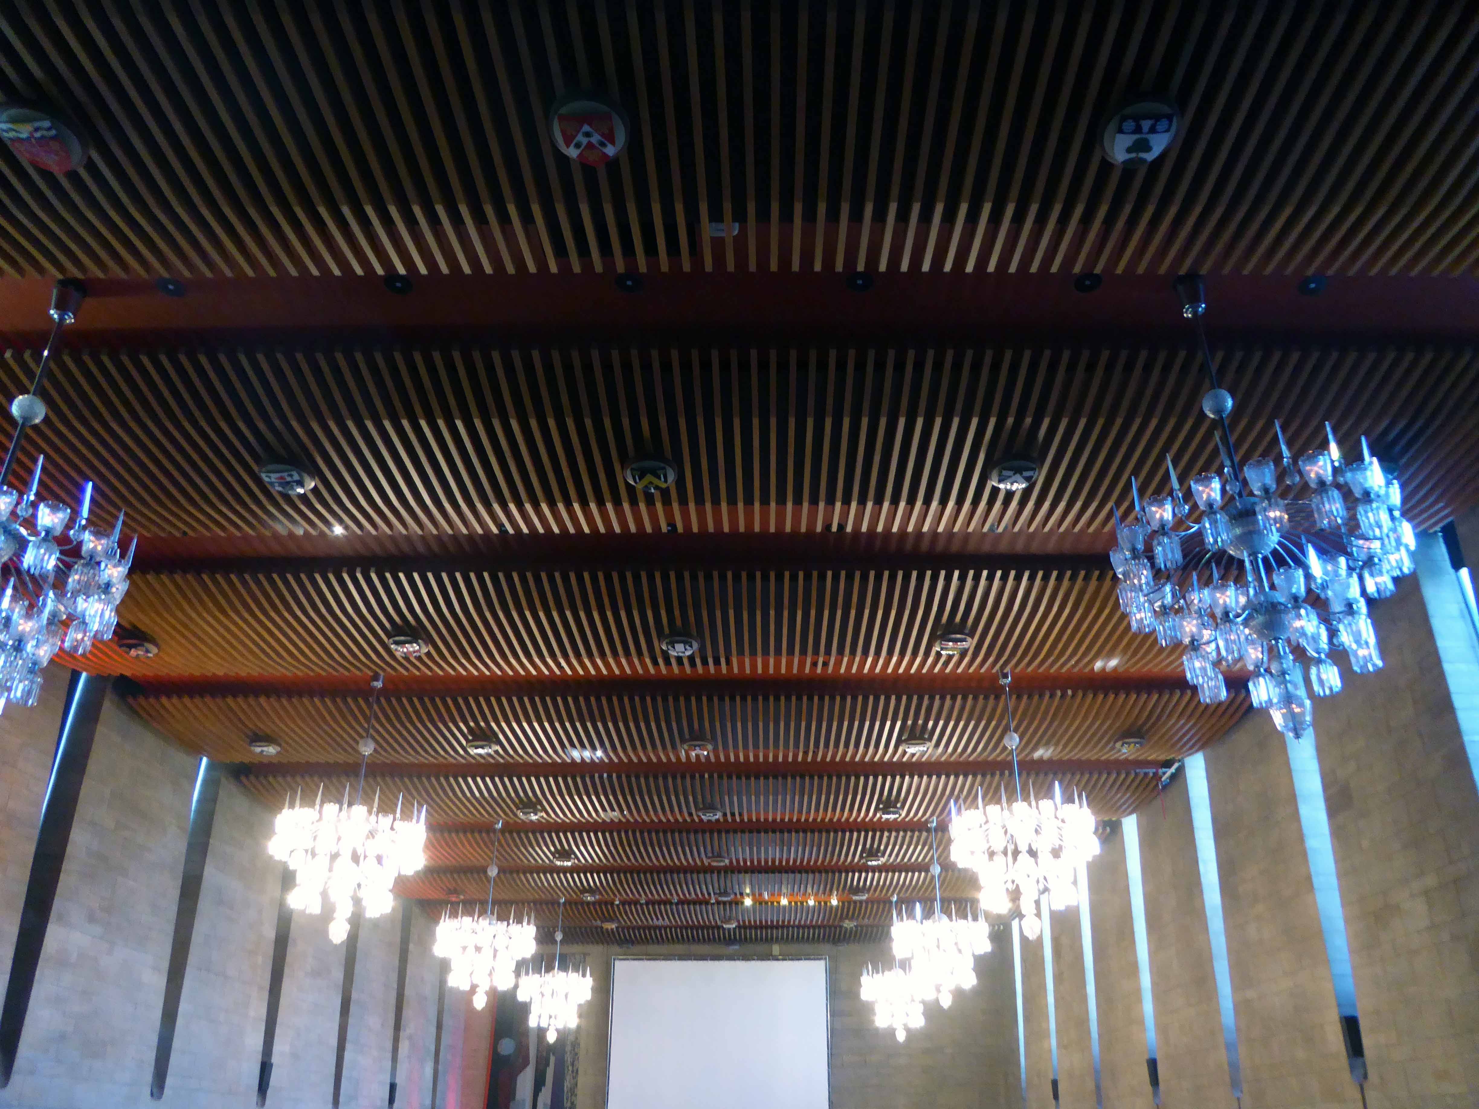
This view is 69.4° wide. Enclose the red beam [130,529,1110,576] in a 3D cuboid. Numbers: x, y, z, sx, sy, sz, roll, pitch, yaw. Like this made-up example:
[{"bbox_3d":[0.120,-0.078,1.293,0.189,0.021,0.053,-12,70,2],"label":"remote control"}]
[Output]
[{"bbox_3d":[-0.719,-0.189,10.608,14.145,0.293,0.966,0,-29,2],"label":"red beam"}]

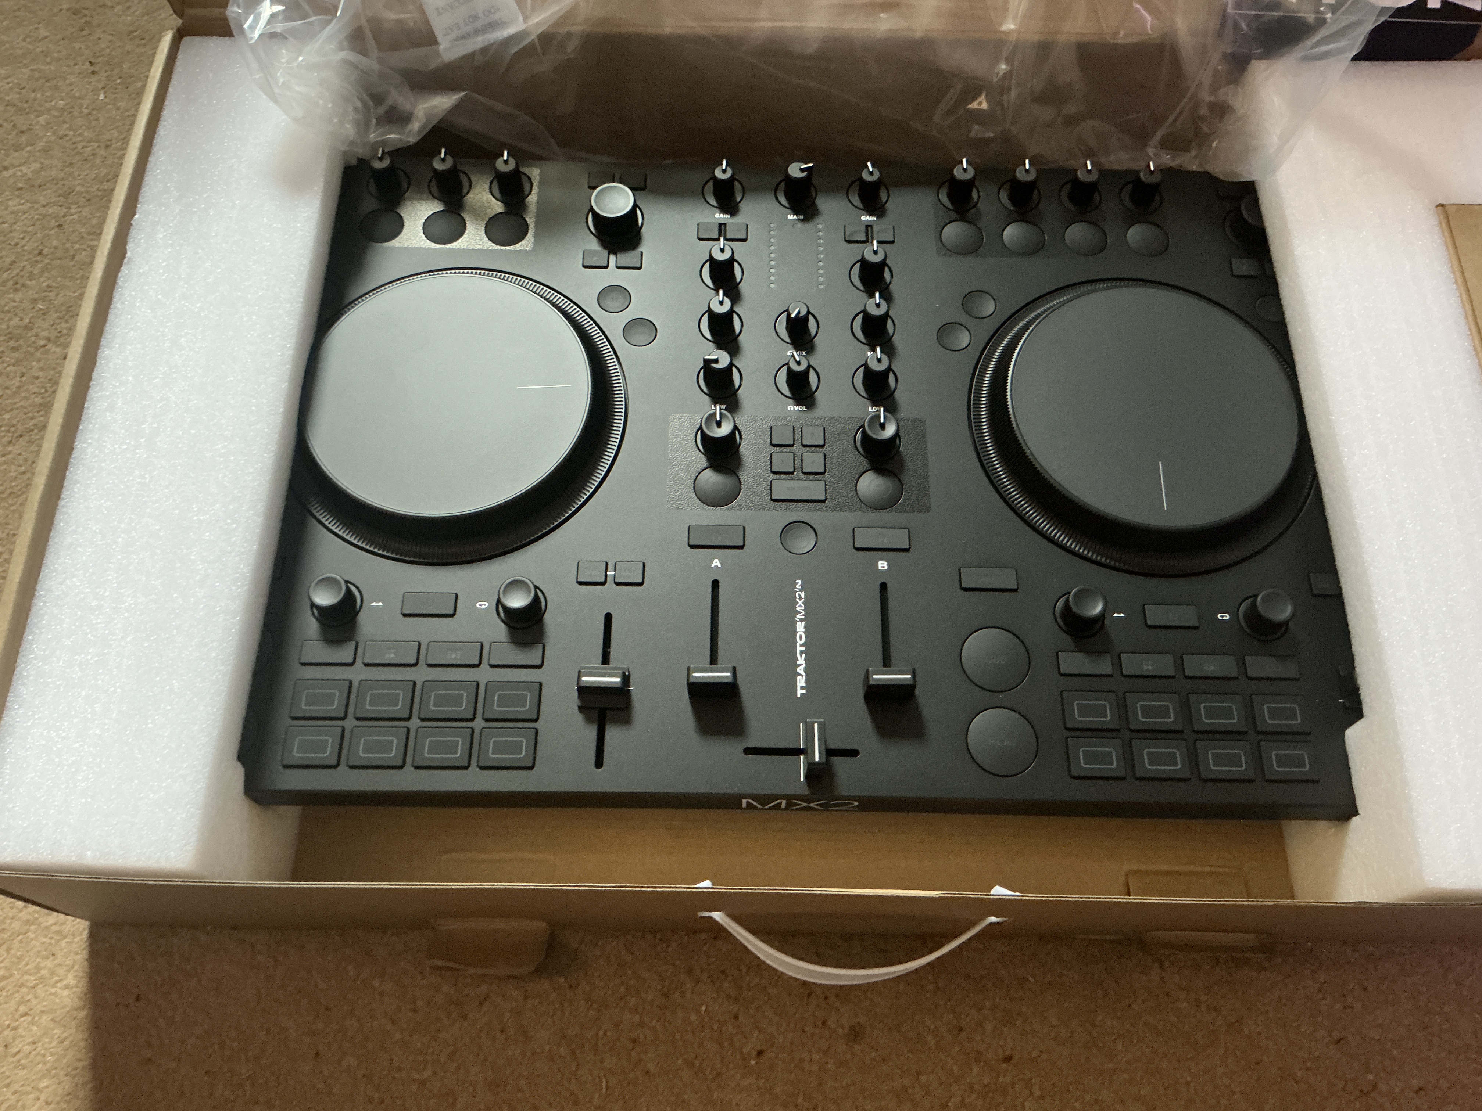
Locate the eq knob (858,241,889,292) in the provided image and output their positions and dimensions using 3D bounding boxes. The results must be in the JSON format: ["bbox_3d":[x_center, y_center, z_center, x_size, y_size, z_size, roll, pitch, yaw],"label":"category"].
[{"bbox_3d":[0.059,-0.131,0.536,0.011,0.015,0.013,1,67,0],"label":"eq knob"}]

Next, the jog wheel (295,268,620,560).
[{"bbox_3d":[-0.122,-0.066,0.505,0.144,0.015,0.144,0,66,-1],"label":"jog wheel"}]

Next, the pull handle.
[{"bbox_3d":[0.043,0.151,0.460,0.115,0.020,0.025,1,67,0],"label":"pull handle"}]

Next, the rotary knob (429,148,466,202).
[{"bbox_3d":[-0.136,-0.177,0.555,0.011,0.016,0.012,-5,66,-3],"label":"rotary knob"}]

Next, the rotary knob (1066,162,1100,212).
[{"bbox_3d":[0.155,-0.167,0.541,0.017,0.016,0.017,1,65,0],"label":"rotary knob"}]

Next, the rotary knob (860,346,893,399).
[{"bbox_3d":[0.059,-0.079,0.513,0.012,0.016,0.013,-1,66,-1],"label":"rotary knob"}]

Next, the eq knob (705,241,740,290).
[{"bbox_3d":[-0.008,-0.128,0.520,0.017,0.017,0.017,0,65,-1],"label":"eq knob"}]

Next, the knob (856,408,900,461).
[{"bbox_3d":[0.057,-0.050,0.486,0.019,0.015,0.019,1,65,0],"label":"knob"}]

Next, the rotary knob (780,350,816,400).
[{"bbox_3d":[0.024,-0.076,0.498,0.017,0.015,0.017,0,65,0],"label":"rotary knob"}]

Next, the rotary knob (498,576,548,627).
[{"bbox_3d":[-0.087,0.017,0.472,0.016,0.013,0.016,1,67,0],"label":"rotary knob"}]

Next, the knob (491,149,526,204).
[{"bbox_3d":[-0.107,-0.176,0.553,0.011,0.016,0.013,1,67,0],"label":"knob"}]

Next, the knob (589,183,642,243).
[{"bbox_3d":[-0.058,-0.158,0.547,0.021,0.014,0.021,1,67,0],"label":"knob"}]

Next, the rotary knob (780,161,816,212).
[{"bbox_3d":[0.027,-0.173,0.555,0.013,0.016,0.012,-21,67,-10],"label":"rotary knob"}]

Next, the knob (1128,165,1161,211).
[{"bbox_3d":[0.189,-0.172,0.557,0.011,0.016,0.012,-4,66,-2],"label":"knob"}]

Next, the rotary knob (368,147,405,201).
[{"bbox_3d":[-0.164,-0.177,0.552,0.011,0.016,0.013,1,67,0],"label":"rotary knob"}]

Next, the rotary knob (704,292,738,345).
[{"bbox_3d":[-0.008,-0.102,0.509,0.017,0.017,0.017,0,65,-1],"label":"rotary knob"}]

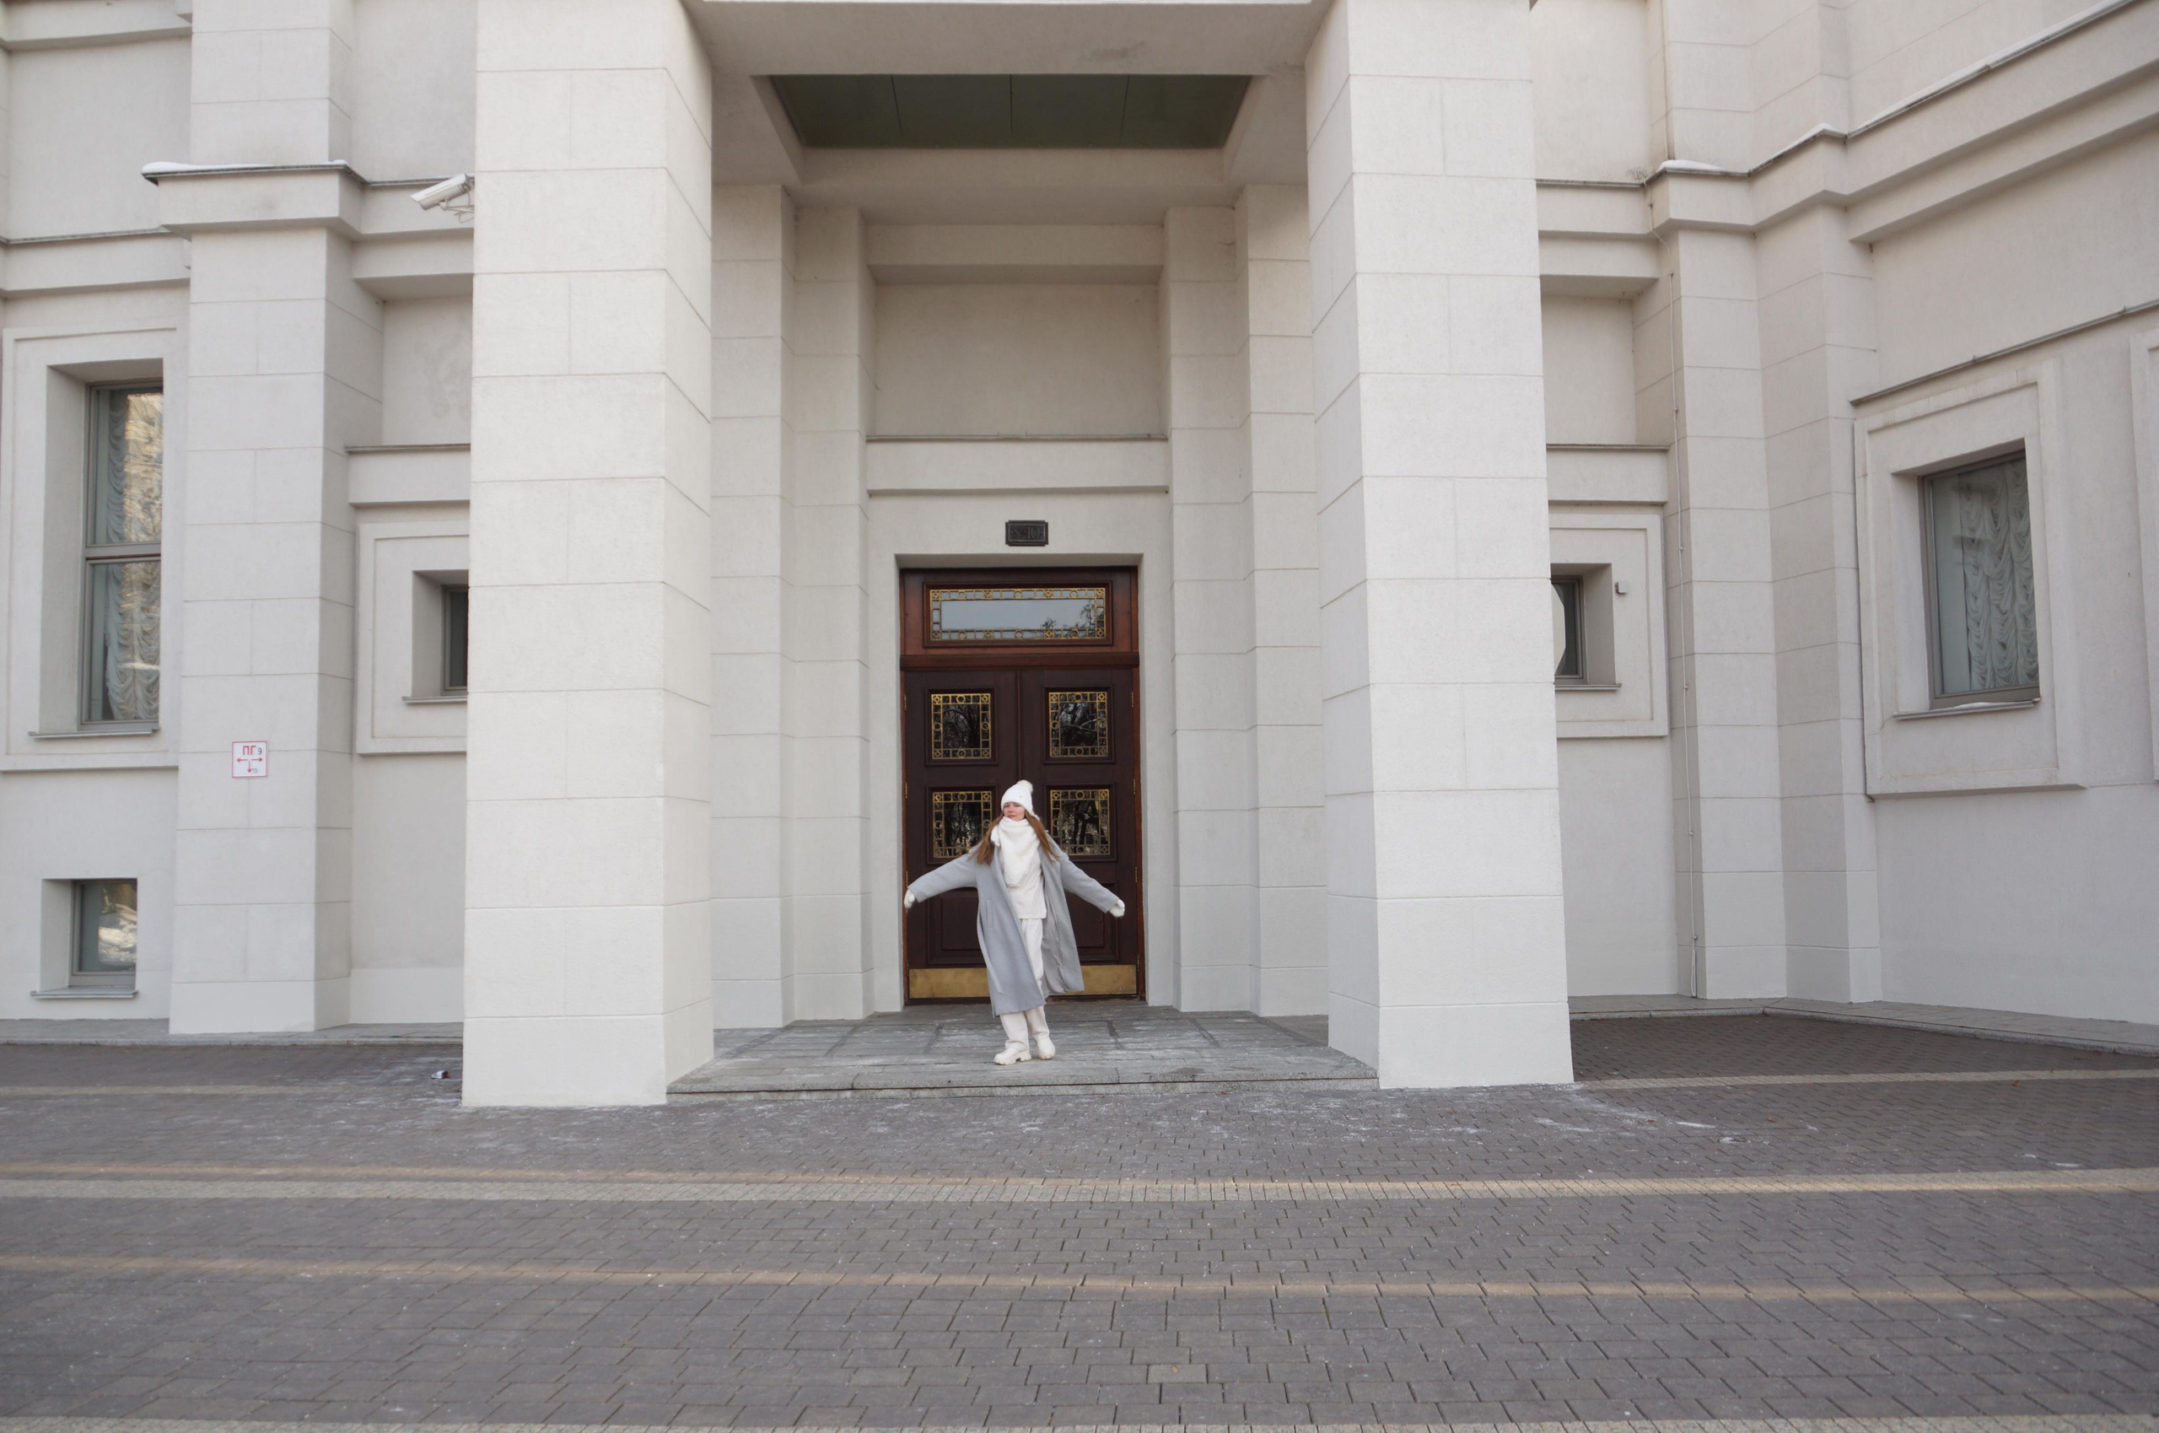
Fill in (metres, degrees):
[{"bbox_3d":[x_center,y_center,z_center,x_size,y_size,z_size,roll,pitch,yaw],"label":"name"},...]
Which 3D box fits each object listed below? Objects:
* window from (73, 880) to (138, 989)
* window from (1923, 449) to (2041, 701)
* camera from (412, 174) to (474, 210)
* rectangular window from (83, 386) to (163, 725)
[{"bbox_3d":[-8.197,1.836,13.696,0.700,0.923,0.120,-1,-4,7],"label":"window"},{"bbox_3d":[6.769,-1.000,12.032,0.120,1.802,1.120,1,-5,-22],"label":"window"},{"bbox_3d":[-3.769,-3.097,9.584,0.350,0.110,0.110,-20,-7,6],"label":"camera"},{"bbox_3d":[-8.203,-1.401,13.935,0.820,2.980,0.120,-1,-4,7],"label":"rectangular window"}]

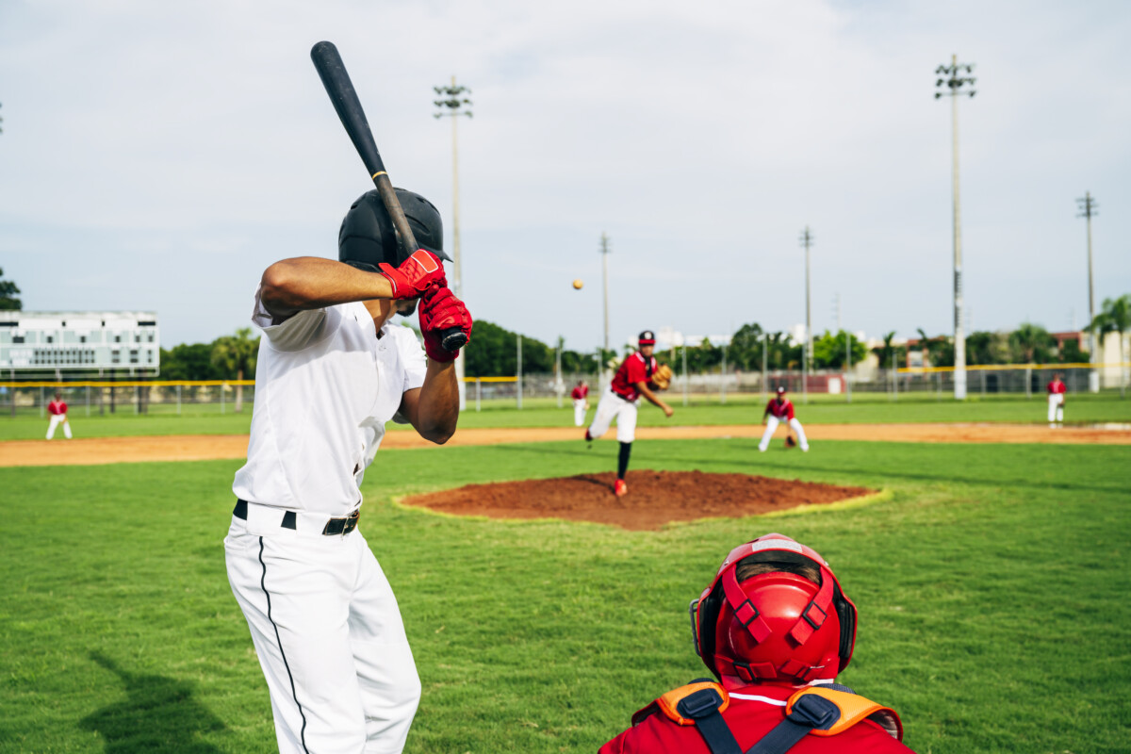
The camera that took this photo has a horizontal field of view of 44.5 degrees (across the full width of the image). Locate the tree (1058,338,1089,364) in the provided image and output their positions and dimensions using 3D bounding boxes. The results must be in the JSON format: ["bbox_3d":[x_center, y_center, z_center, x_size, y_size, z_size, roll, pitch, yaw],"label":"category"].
[{"bbox_3d":[52.604,-1.316,143.000,3.100,5.400,3.100,-1,-1,0],"label":"tree"}]

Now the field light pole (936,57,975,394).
[{"bbox_3d":[25.214,-9.619,89.000,2.400,22.100,1.600,-1,-1,14],"label":"field light pole"}]

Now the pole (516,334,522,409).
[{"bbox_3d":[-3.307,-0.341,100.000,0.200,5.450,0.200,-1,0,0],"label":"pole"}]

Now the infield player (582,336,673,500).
[{"bbox_3d":[0.667,0.381,14.500,0.850,1.670,1.100,-1,-1,-6],"label":"infield player"}]

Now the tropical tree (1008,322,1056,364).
[{"bbox_3d":[43.921,-1.960,130.000,4.432,6.273,4.400,-1,0,19],"label":"tropical tree"}]

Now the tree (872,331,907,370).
[{"bbox_3d":[33.961,-1.532,145.000,3.700,6.600,3.700,-1,-1,0],"label":"tree"}]

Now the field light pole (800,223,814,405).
[{"bbox_3d":[29.616,-8.432,170.000,1.700,20.112,1.000,-1,0,10],"label":"field light pole"}]

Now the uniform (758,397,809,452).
[{"bbox_3d":[4.262,0.939,27.000,0.960,1.080,0.700,-1,-1,7],"label":"uniform"}]

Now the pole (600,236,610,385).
[{"bbox_3d":[5.458,-8.469,184.000,1.800,21.800,1.500,-1,-1,0],"label":"pole"}]

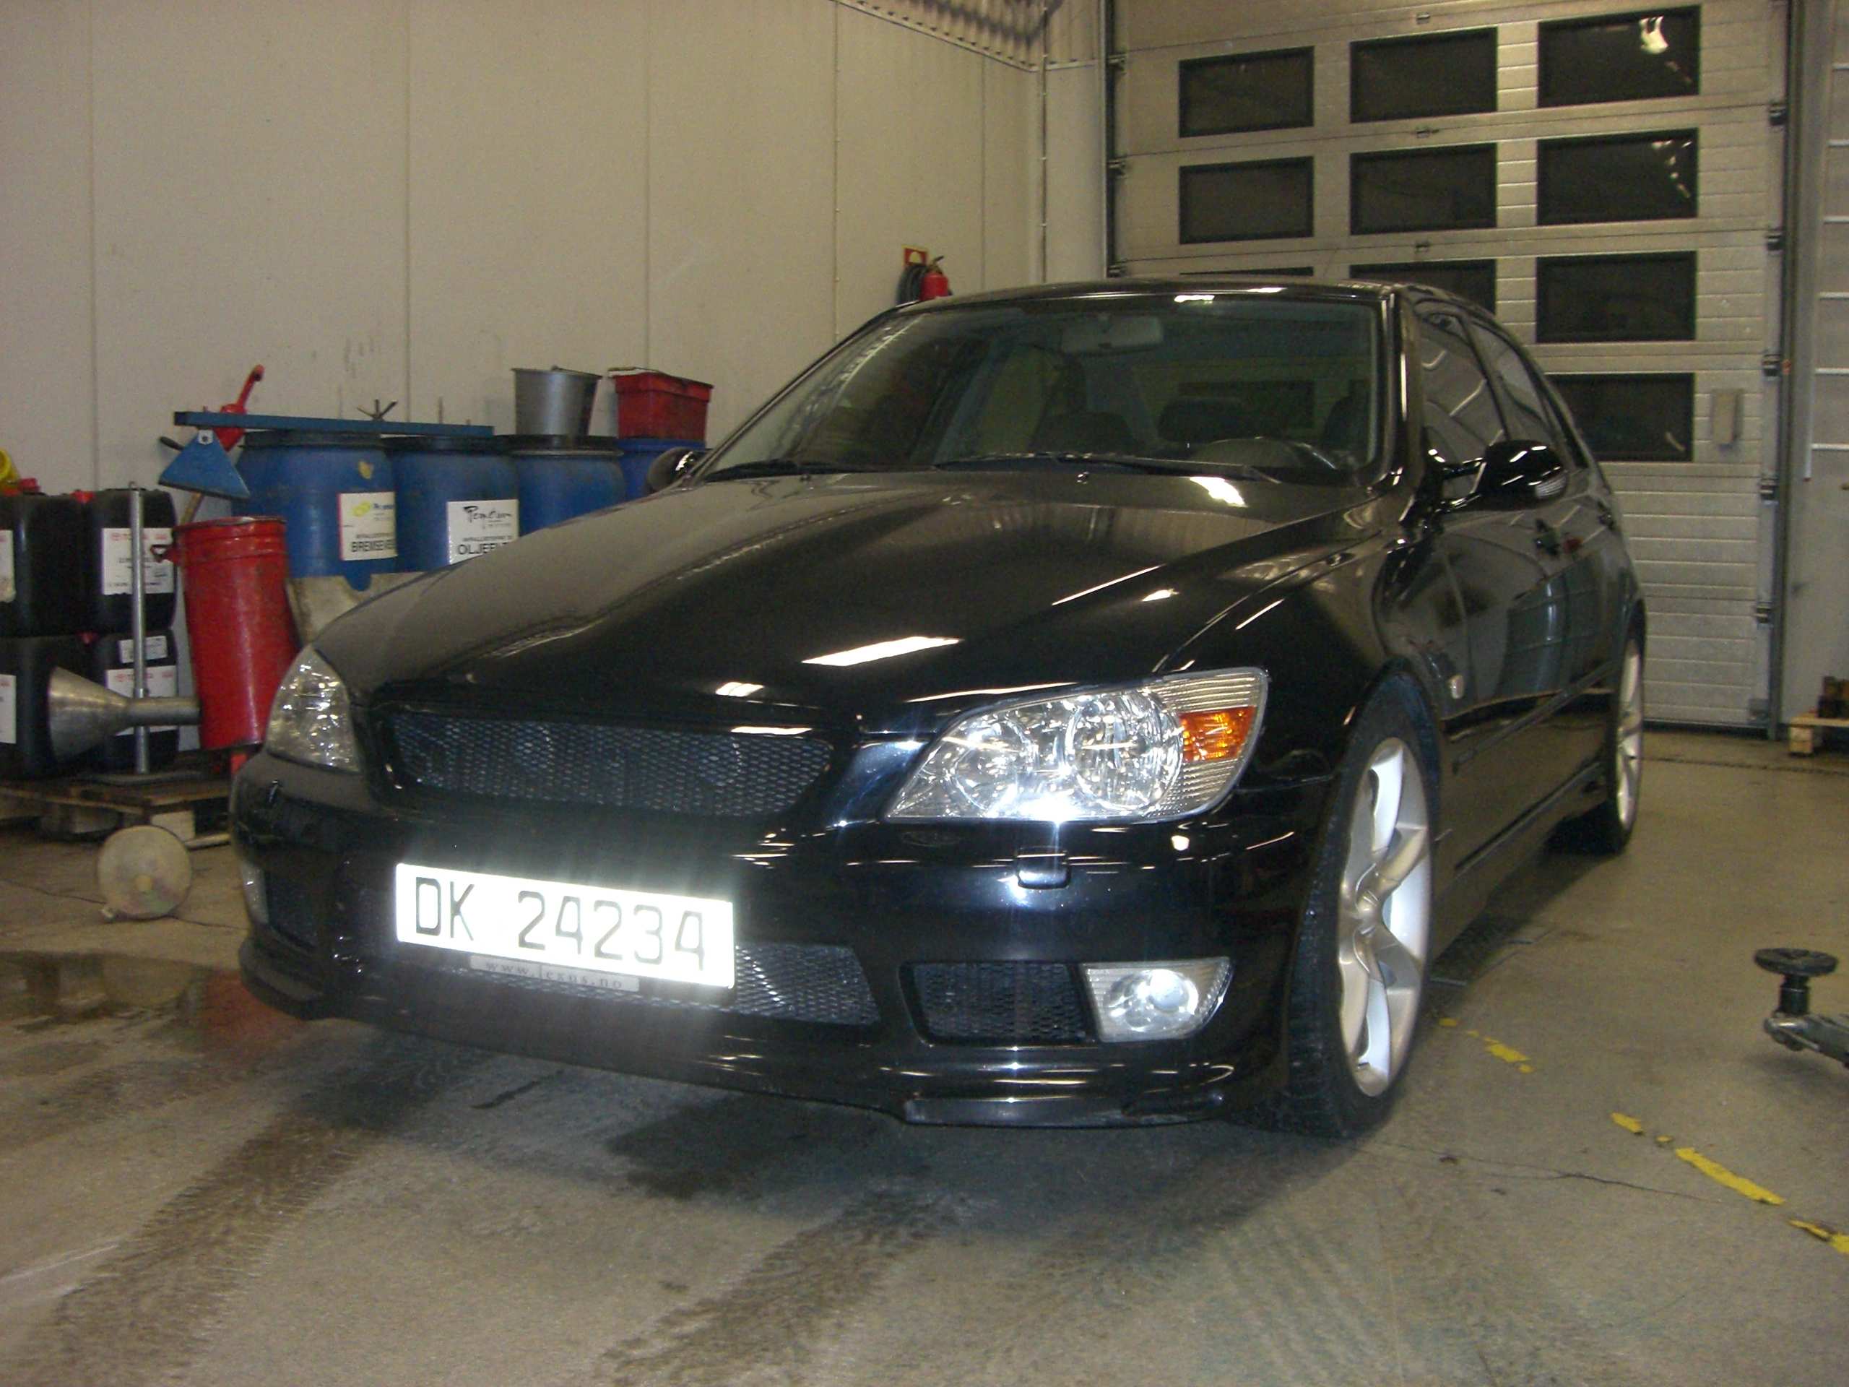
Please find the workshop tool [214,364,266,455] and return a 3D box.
[{"bbox_3d":[-1.959,-0.813,5.812,0.100,0.260,0.120,22,6,33],"label":"workshop tool"}]

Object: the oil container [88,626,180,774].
[{"bbox_3d":[-2.284,0.011,5.680,0.250,0.390,0.270,4,6,33],"label":"oil container"}]

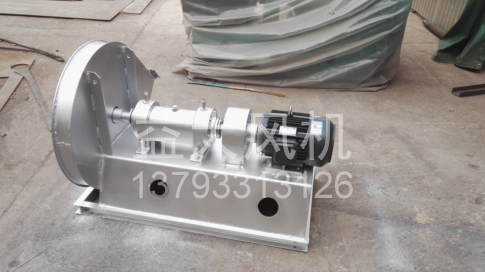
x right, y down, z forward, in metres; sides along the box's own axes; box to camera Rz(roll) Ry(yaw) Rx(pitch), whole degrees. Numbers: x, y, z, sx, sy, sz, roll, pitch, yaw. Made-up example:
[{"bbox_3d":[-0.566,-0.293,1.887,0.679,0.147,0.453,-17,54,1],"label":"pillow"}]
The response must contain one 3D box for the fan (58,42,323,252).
[{"bbox_3d":[-0.202,-0.060,2.152,1.468,0.952,1.077,7,30,7],"label":"fan"}]

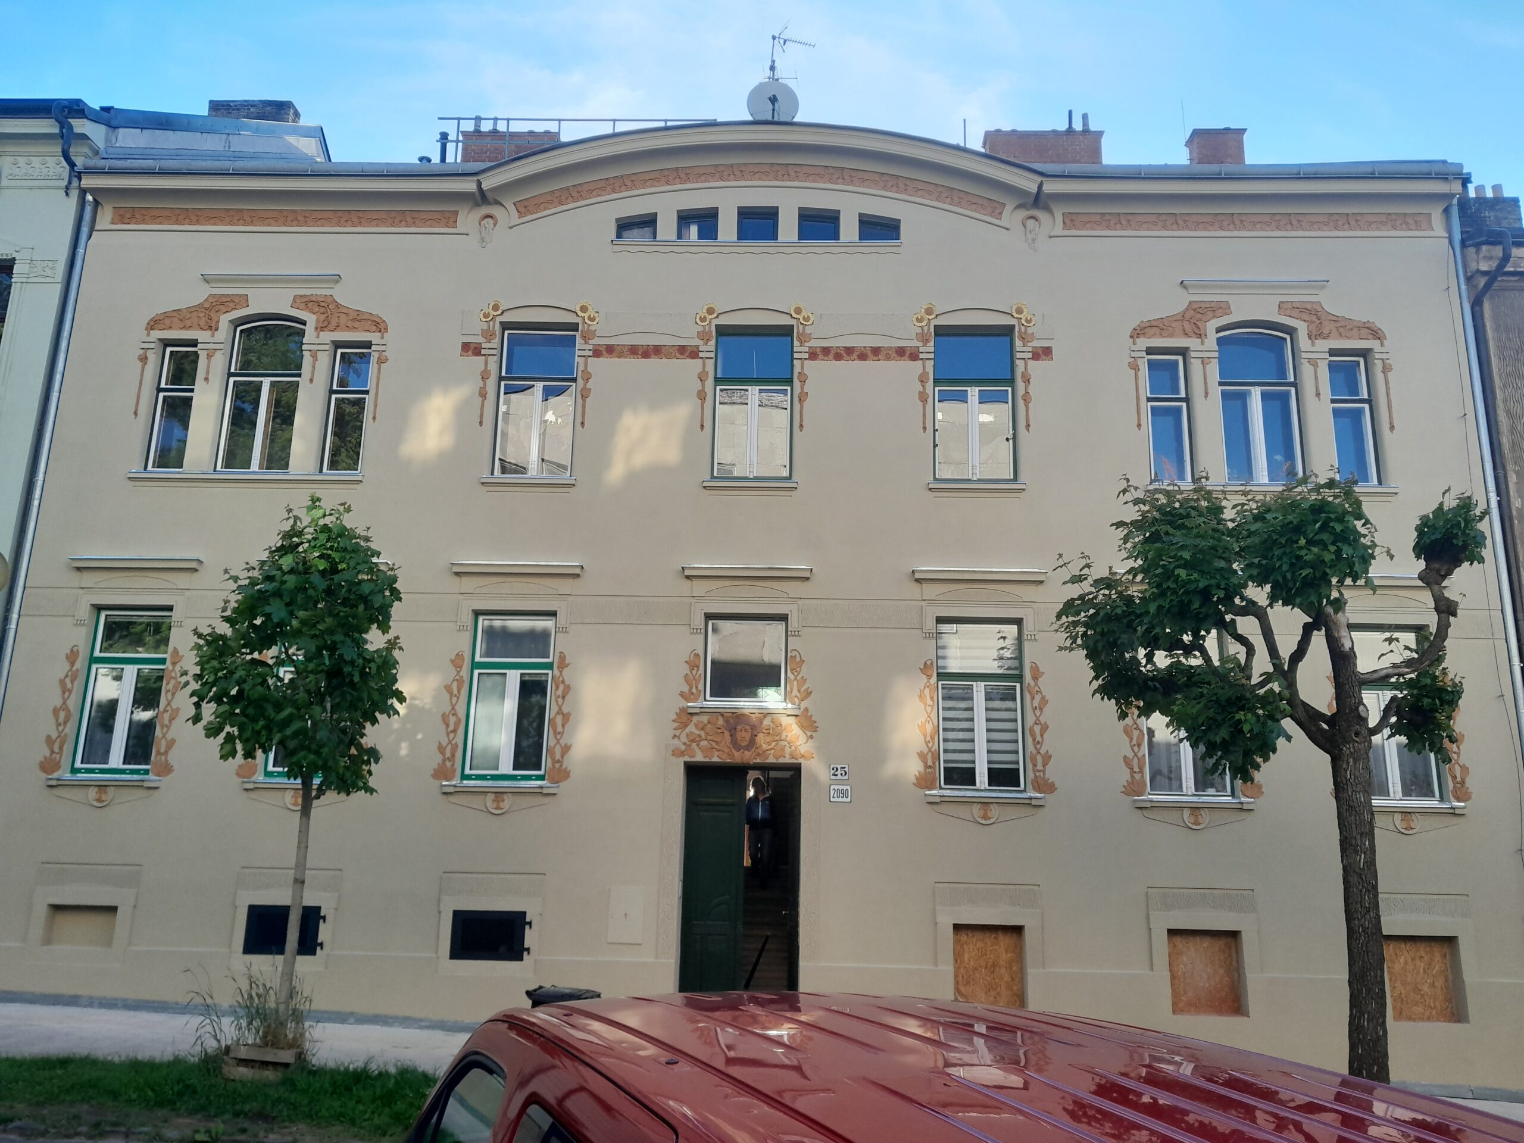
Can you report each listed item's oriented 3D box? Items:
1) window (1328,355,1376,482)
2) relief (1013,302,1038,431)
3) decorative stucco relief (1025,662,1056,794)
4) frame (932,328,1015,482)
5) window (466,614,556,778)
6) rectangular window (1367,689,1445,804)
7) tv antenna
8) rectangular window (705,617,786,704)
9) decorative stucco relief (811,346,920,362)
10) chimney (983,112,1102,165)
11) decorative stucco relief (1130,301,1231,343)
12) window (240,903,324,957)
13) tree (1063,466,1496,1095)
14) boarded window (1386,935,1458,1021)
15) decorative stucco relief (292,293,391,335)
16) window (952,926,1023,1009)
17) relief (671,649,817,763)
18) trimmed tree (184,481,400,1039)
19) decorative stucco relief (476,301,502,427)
[{"bbox_3d":[7.798,-1.996,15.050,0.535,1.785,0.140,1,-14,2],"label":"window"},{"bbox_3d":[3.406,-2.650,14.786,0.290,1.793,0.060,1,-14,2],"label":"relief"},{"bbox_3d":[3.324,1.857,13.658,0.353,1.559,0.060,1,-14,2],"label":"decorative stucco relief"},{"bbox_3d":[2.830,-2.227,15.241,1.065,2.168,0.150,1,-14,2],"label":"frame"},{"bbox_3d":[-3.290,1.628,14.973,1.069,2.176,0.130,1,-13,2],"label":"window"},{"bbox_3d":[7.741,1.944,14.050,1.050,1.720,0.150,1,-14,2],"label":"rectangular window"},{"bbox_3d":[0.542,-9.643,21.278,0.885,1.338,0.450,4,-14,-10],"label":"tv antenna"},{"bbox_3d":[-0.210,1.162,14.996,1.084,1.132,0.120,1,-13,2],"label":"rectangular window"},{"bbox_3d":[1.369,-2.908,15.310,1.478,0.215,0.050,1,-14,2],"label":"decorative stucco relief"},{"bbox_3d":[5.097,-7.716,20.821,2.123,1.495,0.500,1,-14,2],"label":"chimney"},{"bbox_3d":[5.423,-3.219,14.806,1.324,0.613,0.070,1,-14,2],"label":"decorative stucco relief"},{"bbox_3d":[-5.754,4.308,13.756,0.900,0.567,0.090,1,-14,2],"label":"window"},{"bbox_3d":[5.228,2.210,11.360,4.300,6.500,3.200,1,-13,2],"label":"tree"},{"bbox_3d":[7.512,4.653,13.073,0.805,0.955,0.120,1,-14,2],"label":"boarded window"},{"bbox_3d":[-5.580,-3.380,15.135,1.349,0.624,0.070,1,-14,2],"label":"decorative stucco relief"},{"bbox_3d":[2.807,4.859,14.054,0.871,0.970,0.150,1,-13,2],"label":"window"},{"bbox_3d":[-0.187,1.620,13.774,1.738,1.359,0.090,1,-14,2],"label":"relief"},{"bbox_3d":[-4.228,1.585,10.225,1.941,4.726,1.900,1,-14,2],"label":"trimmed tree"},{"bbox_3d":[-3.701,-2.810,15.412,0.301,1.833,0.080,1,-14,2],"label":"decorative stucco relief"}]

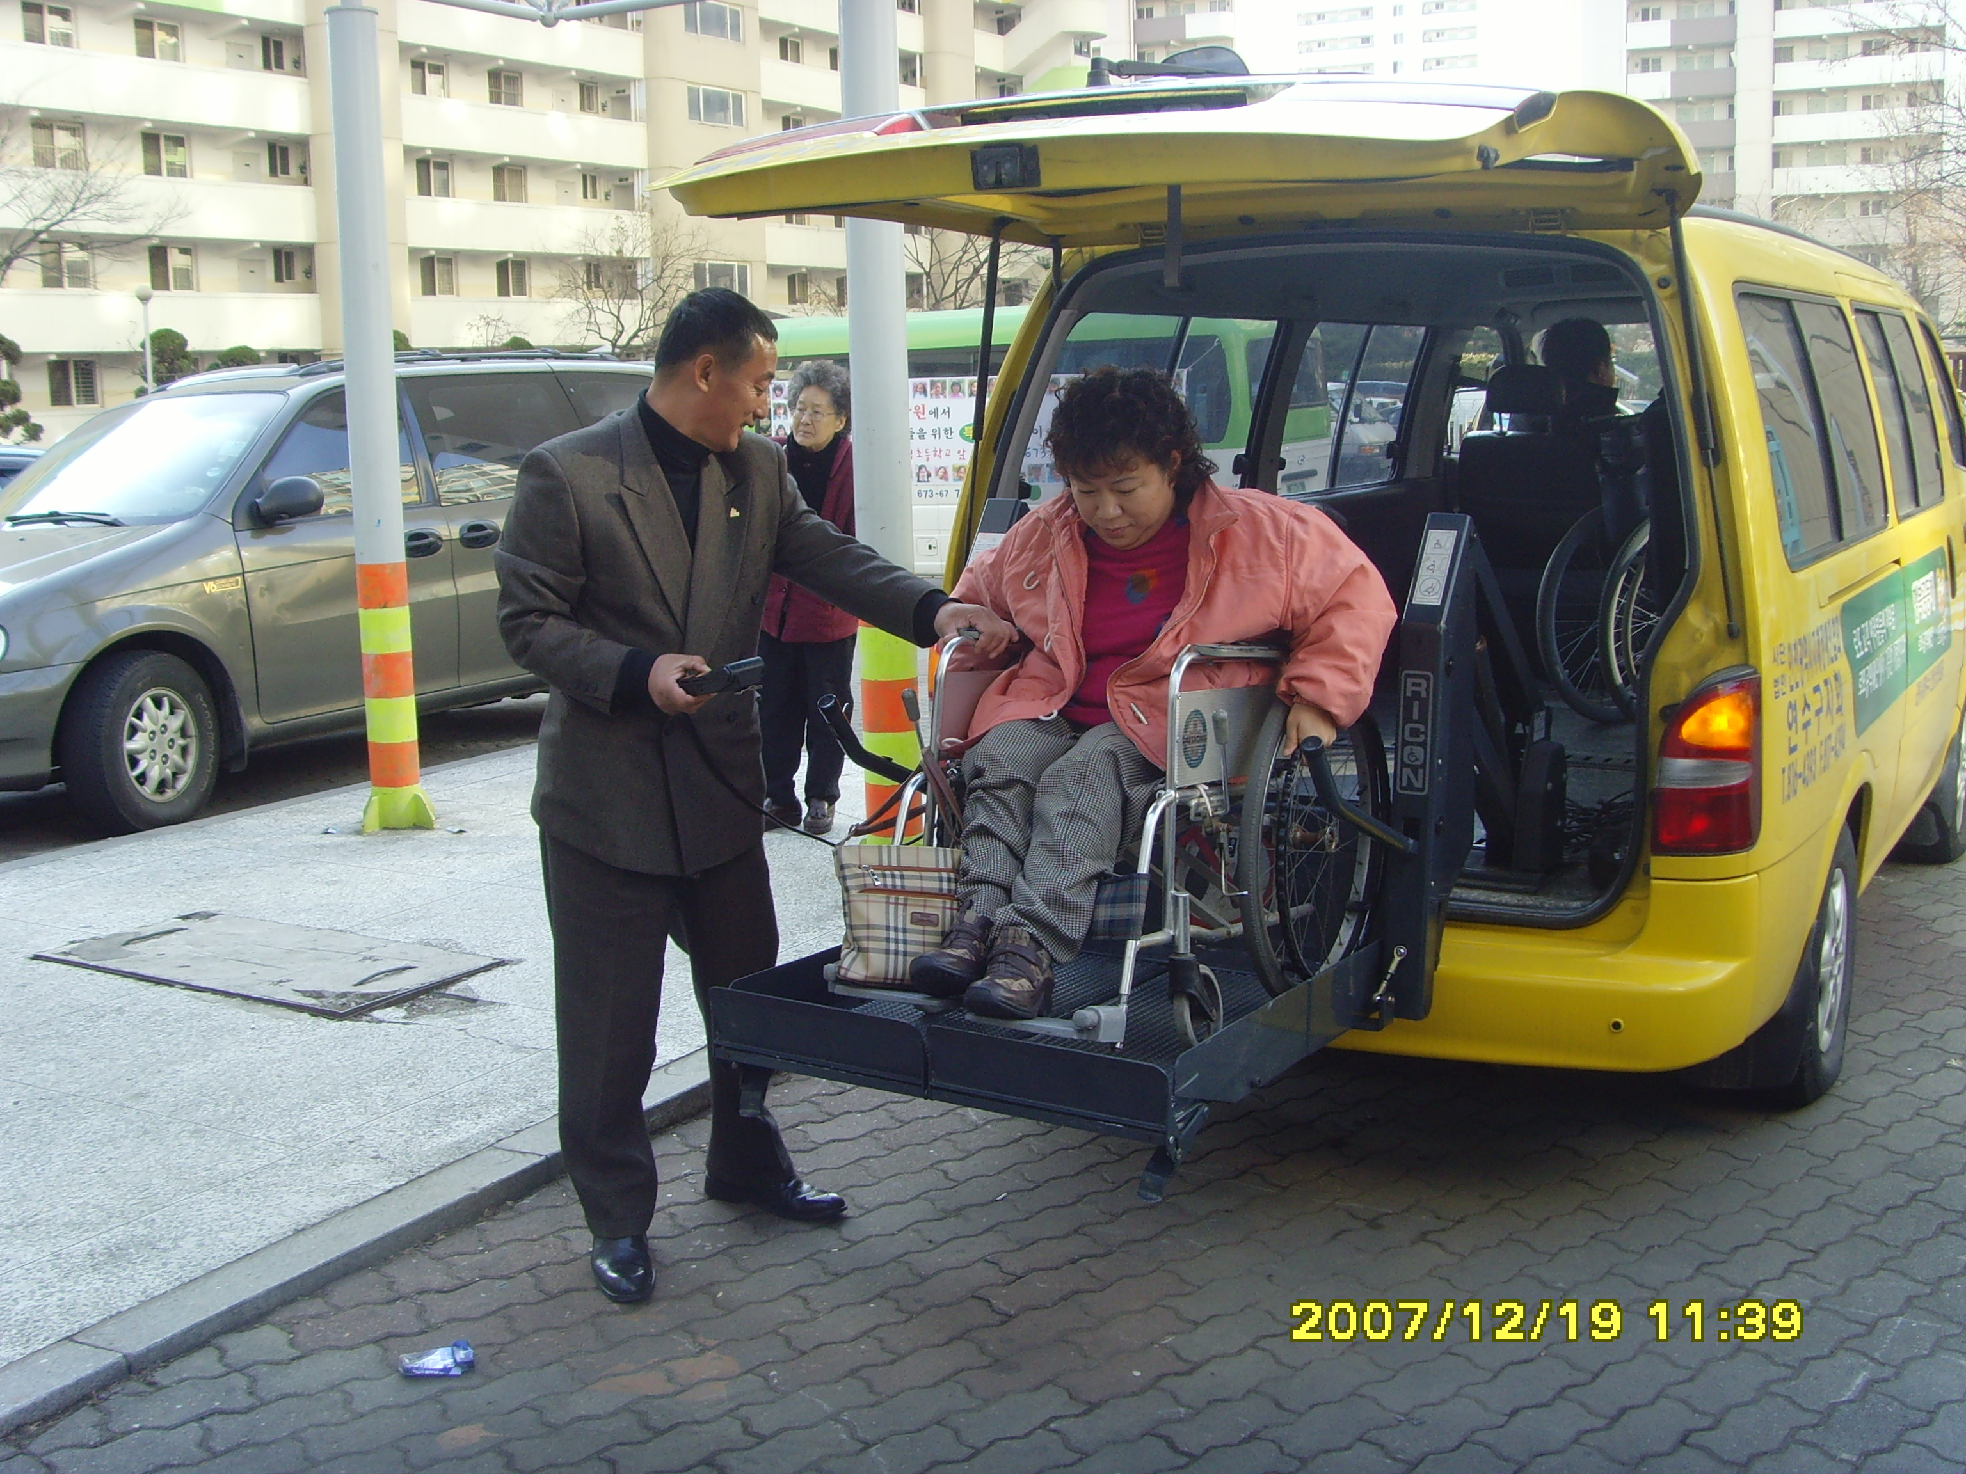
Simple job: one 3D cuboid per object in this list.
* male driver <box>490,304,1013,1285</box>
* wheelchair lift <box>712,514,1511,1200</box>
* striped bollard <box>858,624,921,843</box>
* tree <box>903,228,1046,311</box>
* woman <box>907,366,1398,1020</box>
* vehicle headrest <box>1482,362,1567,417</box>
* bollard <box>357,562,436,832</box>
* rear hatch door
[{"bbox_3d":[-0.418,0.102,3.784,0.889,1.727,0.576,7,12,42],"label":"male driver"},{"bbox_3d":[0.249,0.090,3.725,0.980,0.909,1.212,4,10,30],"label":"wheelchair lift"},{"bbox_3d":[-0.264,-0.006,6.390,0.242,0.889,0.242,-1,9,0],"label":"striped bollard"},{"bbox_3d":[-0.198,-8.179,45.710,3.636,4.848,3.636,-1,9,0],"label":"tree"},{"bbox_3d":[0.272,-0.101,3.702,0.747,1.030,0.808,4,10,30],"label":"woman"},{"bbox_3d":[1.562,-0.997,6.307,0.237,0.151,0.111,4,10,30],"label":"vehicle headrest"},{"bbox_3d":[-1.964,-0.131,7.385,0.253,0.909,0.253,-1,9,0],"label":"bollard"},{"bbox_3d":[0.369,-0.926,3.691,1.535,0.212,1.091,4,10,30],"label":"rear hatch door"}]

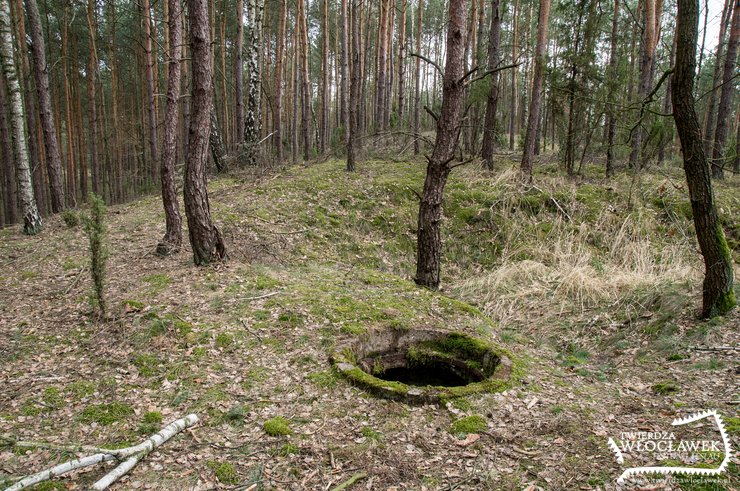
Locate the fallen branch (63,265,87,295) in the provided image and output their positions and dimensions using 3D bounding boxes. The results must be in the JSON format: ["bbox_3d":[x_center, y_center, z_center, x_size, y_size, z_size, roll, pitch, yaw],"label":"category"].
[{"bbox_3d":[-3.793,0.429,6.625,0.060,0.060,1.356,-3,12,-19],"label":"fallen branch"}]

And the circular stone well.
[{"bbox_3d":[0.387,1.001,3.924,1.360,0.300,1.360,0,9,0],"label":"circular stone well"}]

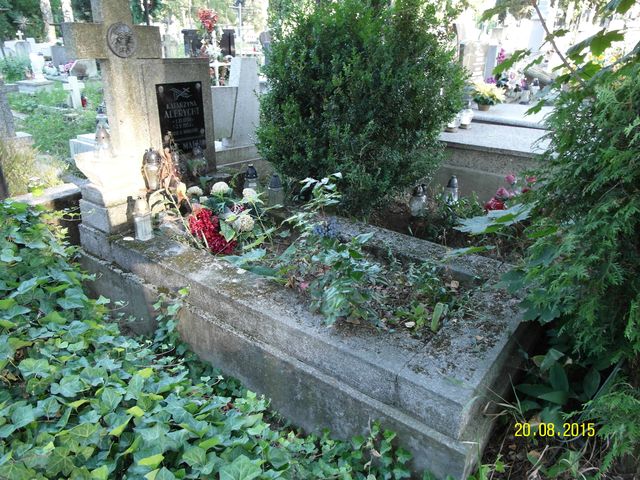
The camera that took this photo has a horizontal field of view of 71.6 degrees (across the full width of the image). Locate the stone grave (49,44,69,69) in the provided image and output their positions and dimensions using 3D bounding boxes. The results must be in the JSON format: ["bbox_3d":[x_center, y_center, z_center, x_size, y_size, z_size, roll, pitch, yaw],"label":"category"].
[{"bbox_3d":[-9.800,-6.833,16.659,0.280,0.900,0.580,17,28,34],"label":"stone grave"}]

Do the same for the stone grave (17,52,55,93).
[{"bbox_3d":[-7.554,-4.442,11.802,0.750,0.950,0.700,17,28,34],"label":"stone grave"}]

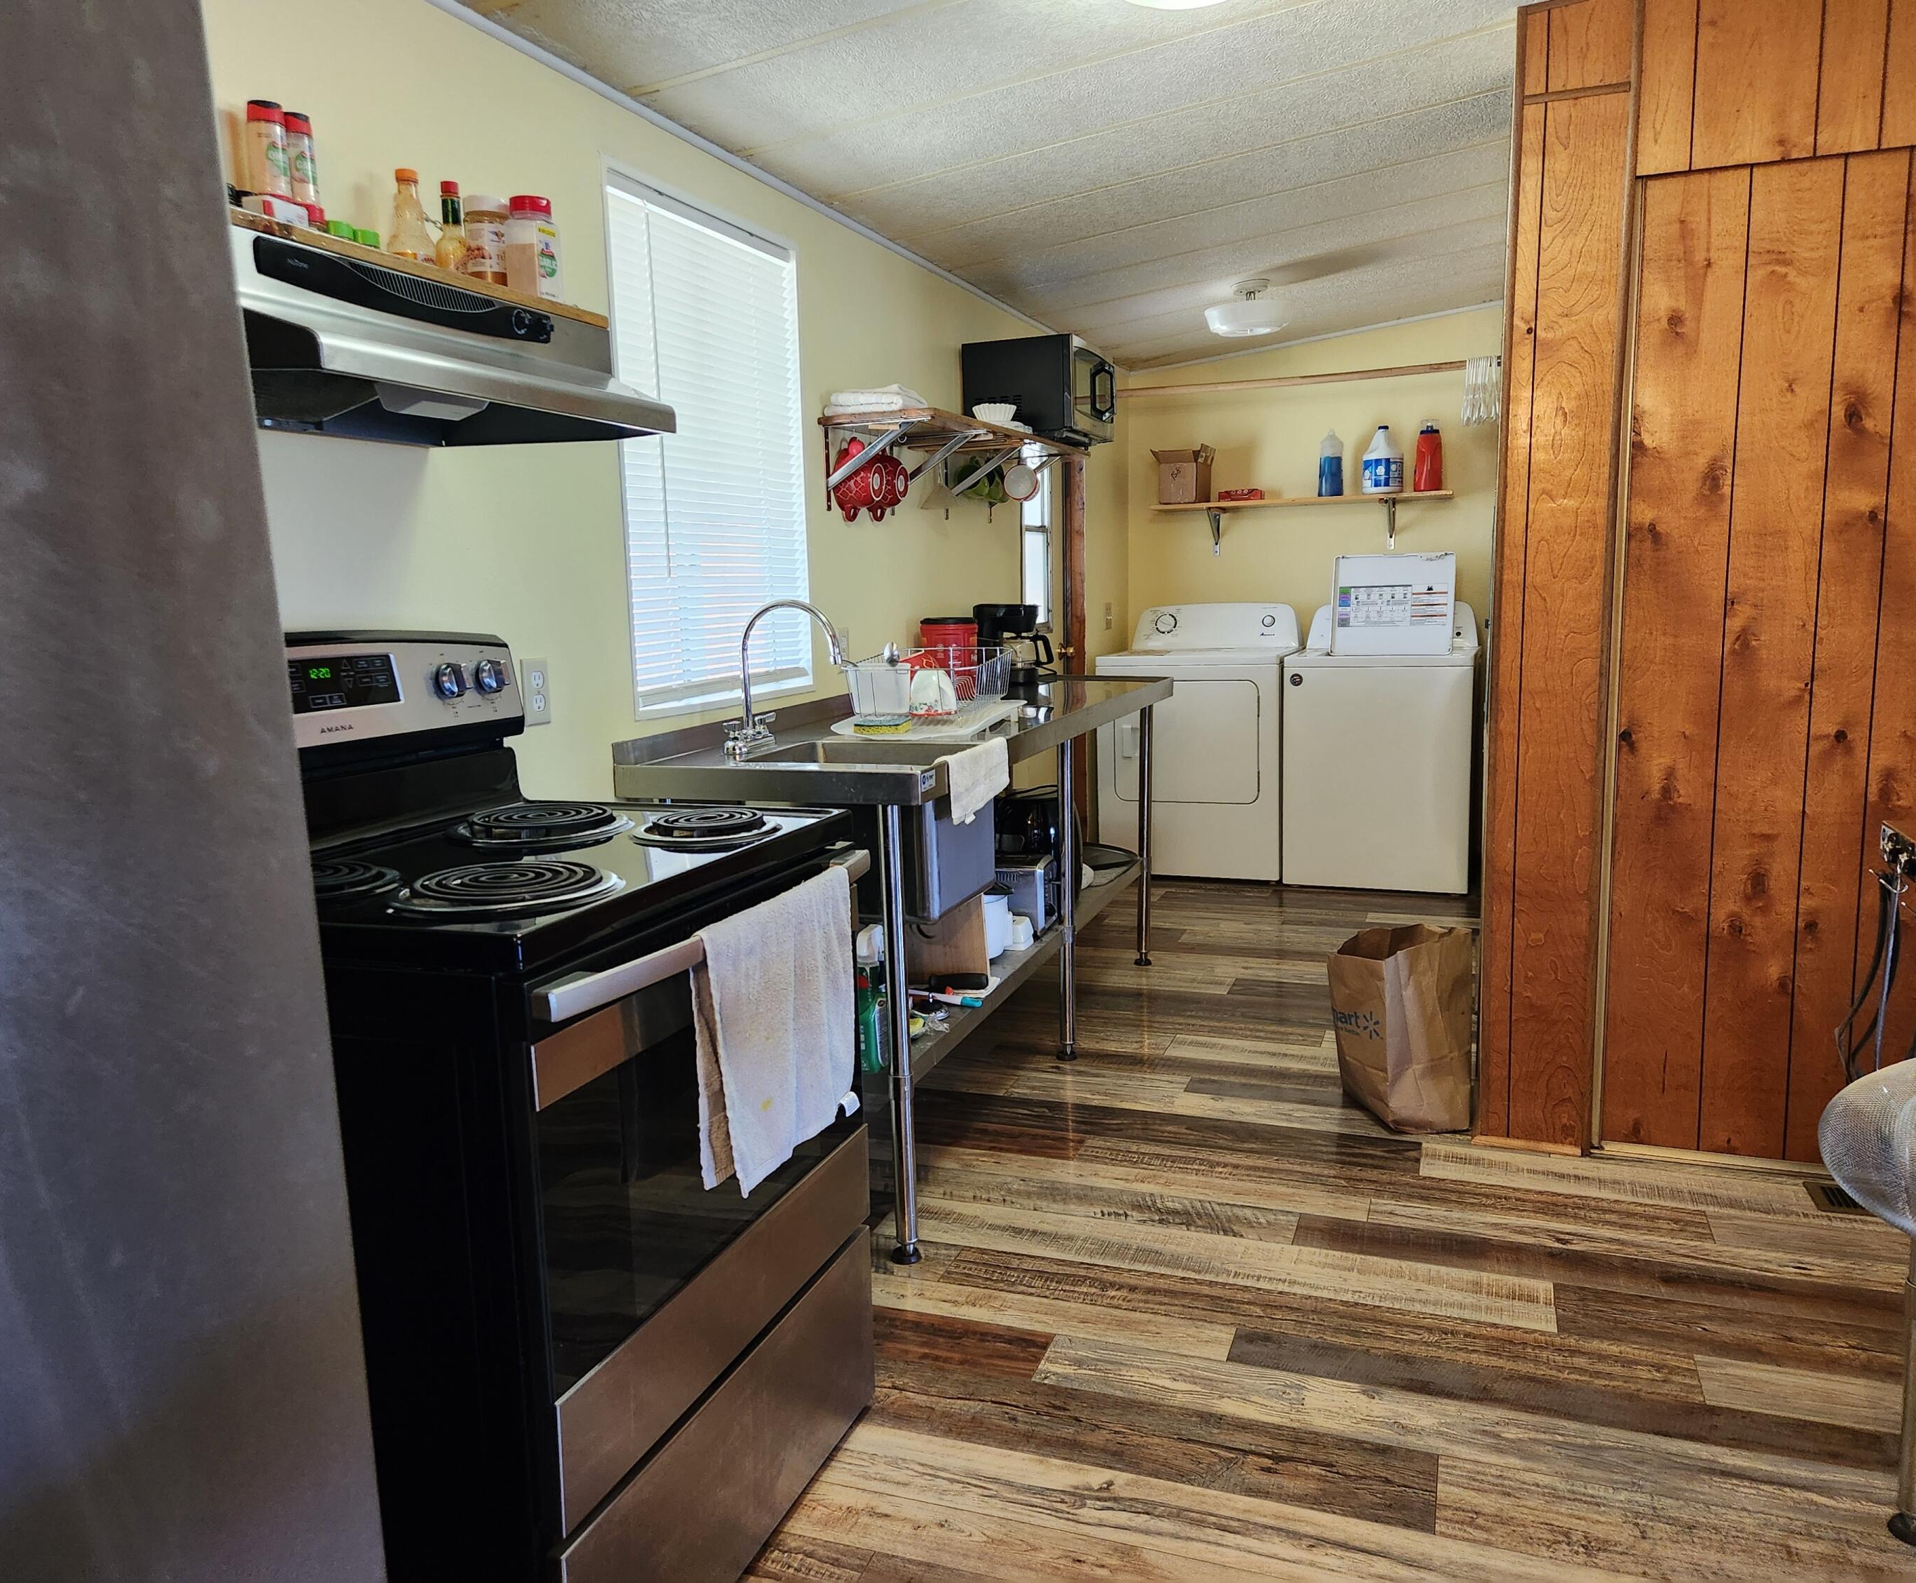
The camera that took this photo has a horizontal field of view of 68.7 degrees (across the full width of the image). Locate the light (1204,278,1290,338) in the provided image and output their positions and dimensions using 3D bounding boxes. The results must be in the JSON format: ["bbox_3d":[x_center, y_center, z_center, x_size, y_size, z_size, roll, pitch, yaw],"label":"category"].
[{"bbox_3d":[0.988,-1.640,4.785,0.297,0.178,0.297,2,9,20],"label":"light"}]

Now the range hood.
[{"bbox_3d":[-0.732,-0.533,1.702,0.441,0.163,0.757,2,9,20],"label":"range hood"}]

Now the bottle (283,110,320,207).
[{"bbox_3d":[-0.791,-0.752,1.685,0.043,0.117,0.043,1,9,19],"label":"bottle"}]

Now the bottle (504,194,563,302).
[{"bbox_3d":[-0.590,-0.746,1.946,0.058,0.155,0.062,1,9,19],"label":"bottle"}]

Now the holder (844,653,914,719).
[{"bbox_3d":[-0.175,-0.230,3.150,0.139,0.119,0.124,2,9,20],"label":"holder"}]

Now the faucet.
[{"bbox_3d":[-0.343,-0.227,2.787,0.228,0.303,0.178,1,9,19],"label":"faucet"}]

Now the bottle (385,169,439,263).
[{"bbox_3d":[-0.707,-0.725,1.818,0.064,0.157,0.064,1,9,19],"label":"bottle"}]

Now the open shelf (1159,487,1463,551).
[{"bbox_3d":[1.513,-1.174,6.194,1.285,0.229,0.250,1,9,19],"label":"open shelf"}]

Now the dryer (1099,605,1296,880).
[{"bbox_3d":[1.040,-0.233,5.940,0.735,1.097,0.713,2,9,20],"label":"dryer"}]

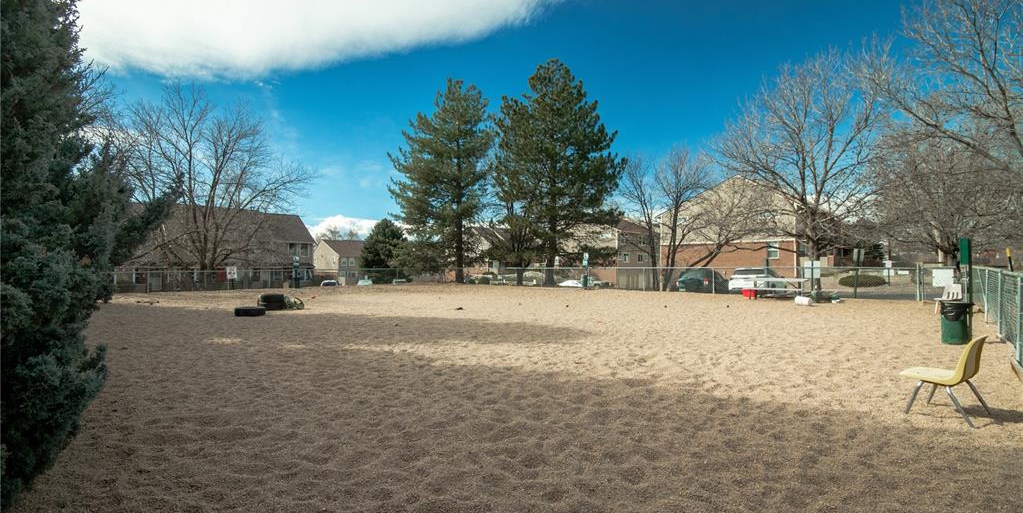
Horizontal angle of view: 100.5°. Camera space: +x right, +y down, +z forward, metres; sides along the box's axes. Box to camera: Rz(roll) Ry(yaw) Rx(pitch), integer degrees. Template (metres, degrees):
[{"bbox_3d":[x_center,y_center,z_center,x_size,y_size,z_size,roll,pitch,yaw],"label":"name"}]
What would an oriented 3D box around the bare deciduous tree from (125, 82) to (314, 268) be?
[{"bbox_3d":[-20.100,-4.700,29.000,11.500,14.200,11.000,0,0,0],"label":"bare deciduous tree"}]

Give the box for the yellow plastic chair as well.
[{"bbox_3d":[4.110,1.120,4.030,0.500,0.760,0.560,0,0,-33],"label":"yellow plastic chair"}]

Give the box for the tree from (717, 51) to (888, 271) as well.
[{"bbox_3d":[9.950,-2.800,14.900,5.800,8.800,5.800,0,0,0],"label":"tree"}]

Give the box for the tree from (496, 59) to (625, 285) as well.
[{"bbox_3d":[3.600,-5.900,30.000,9.000,16.000,8.500,0,0,0],"label":"tree"}]

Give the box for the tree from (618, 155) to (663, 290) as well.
[{"bbox_3d":[6.850,-1.800,22.500,2.500,7.300,2.600,0,0,0],"label":"tree"}]

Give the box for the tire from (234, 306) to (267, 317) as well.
[{"bbox_3d":[-6.800,1.425,11.100,0.680,0.200,0.680,0,0,0],"label":"tire"}]

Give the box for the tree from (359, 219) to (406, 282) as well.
[{"bbox_3d":[-17.000,-0.500,56.000,6.300,8.800,6.300,0,0,0],"label":"tree"}]

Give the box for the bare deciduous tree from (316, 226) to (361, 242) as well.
[{"bbox_3d":[-46.500,-1.300,115.000,11.000,13.500,11.000,0,0,0],"label":"bare deciduous tree"}]

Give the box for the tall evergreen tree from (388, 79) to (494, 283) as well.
[{"bbox_3d":[-5.200,-5.700,32.000,7.900,15.500,7.900,0,0,0],"label":"tall evergreen tree"}]

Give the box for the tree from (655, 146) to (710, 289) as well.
[{"bbox_3d":[9.000,-2.000,22.500,3.100,7.700,3.100,0,0,0],"label":"tree"}]

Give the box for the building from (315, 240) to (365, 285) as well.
[{"bbox_3d":[-34.000,0.900,90.000,11.000,9.000,16.000,0,0,35],"label":"building"}]

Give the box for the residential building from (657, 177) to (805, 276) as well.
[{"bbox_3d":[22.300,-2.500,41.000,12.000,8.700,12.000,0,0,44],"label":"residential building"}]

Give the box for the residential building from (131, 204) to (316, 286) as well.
[{"bbox_3d":[-30.300,-0.600,43.800,11.000,8.200,16.500,0,0,44],"label":"residential building"}]

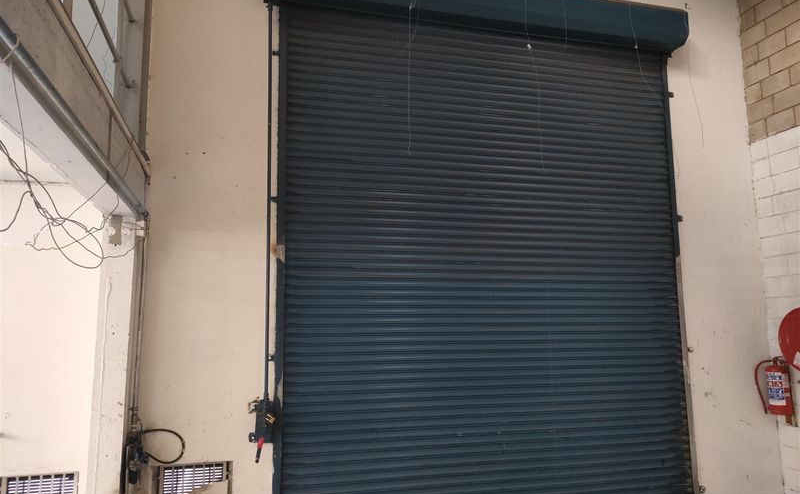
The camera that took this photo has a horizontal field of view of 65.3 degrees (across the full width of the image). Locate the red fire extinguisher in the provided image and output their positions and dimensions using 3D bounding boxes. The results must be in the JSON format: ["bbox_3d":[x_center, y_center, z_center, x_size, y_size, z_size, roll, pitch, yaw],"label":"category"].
[{"bbox_3d":[3.530,1.313,5.911,0.190,0.535,0.285,5,-10,-31],"label":"red fire extinguisher"}]

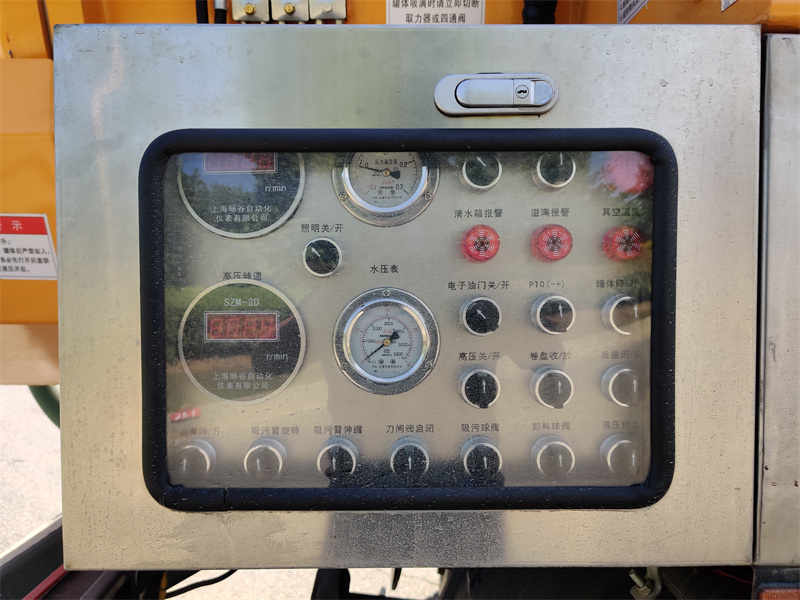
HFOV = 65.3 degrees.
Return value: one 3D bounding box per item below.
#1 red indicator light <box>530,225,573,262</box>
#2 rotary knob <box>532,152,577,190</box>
[{"bbox_3d":[0.117,-0.043,0.479,0.029,0.029,0.019,0,2,0],"label":"red indicator light"},{"bbox_3d":[0.117,-0.099,0.473,0.030,0.030,0.028,0,2,0],"label":"rotary knob"}]

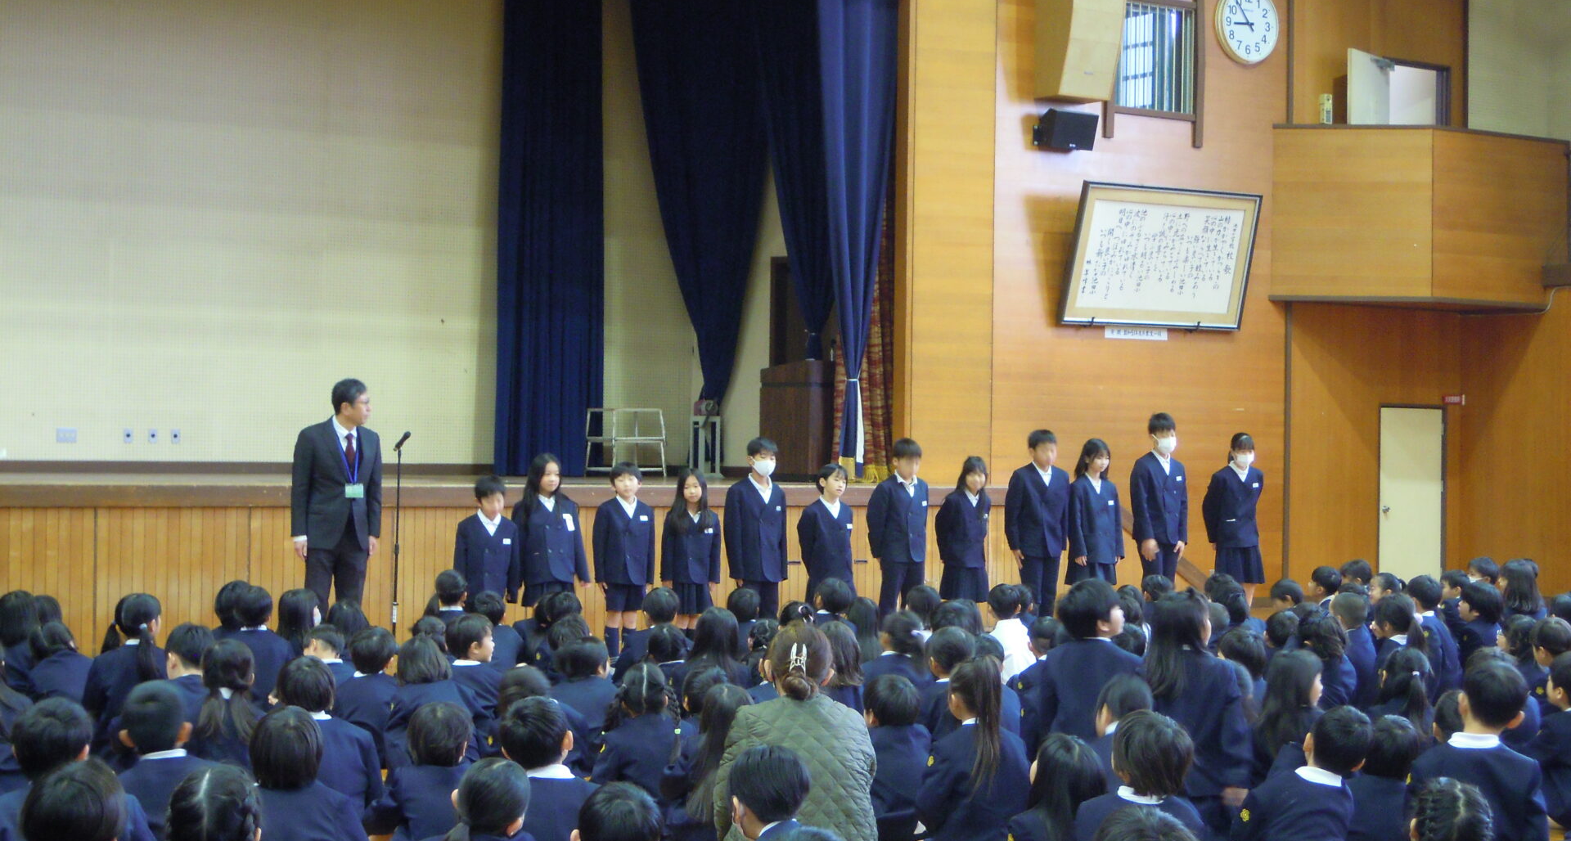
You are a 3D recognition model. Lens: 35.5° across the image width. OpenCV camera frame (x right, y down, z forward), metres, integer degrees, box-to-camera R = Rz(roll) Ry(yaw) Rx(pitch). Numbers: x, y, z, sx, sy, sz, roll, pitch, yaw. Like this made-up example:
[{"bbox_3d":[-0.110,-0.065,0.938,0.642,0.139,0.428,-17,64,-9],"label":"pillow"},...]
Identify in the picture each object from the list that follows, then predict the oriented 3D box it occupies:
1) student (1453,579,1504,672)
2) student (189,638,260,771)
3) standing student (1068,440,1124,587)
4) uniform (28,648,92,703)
[{"bbox_3d":[3.598,1.202,12.750,0.400,0.680,0.600,1,-1,-40],"label":"student"},{"bbox_3d":[-1.877,1.092,8.339,0.390,0.700,0.550,1,0,-6],"label":"student"},{"bbox_3d":[1.935,0.824,15.300,0.360,1.400,0.240,1,0,-30],"label":"standing student"},{"bbox_3d":[-2.889,1.157,9.789,0.380,0.500,0.420,1,0,-10],"label":"uniform"}]

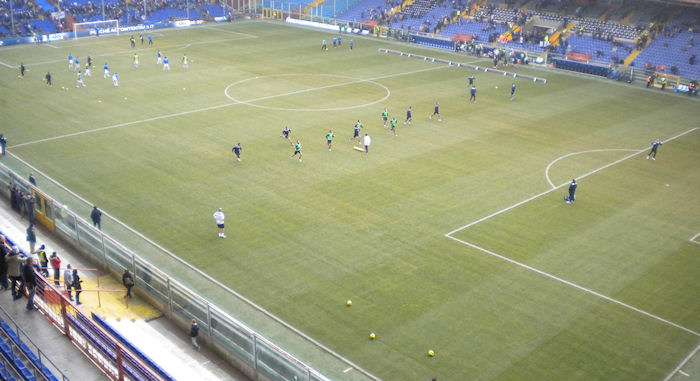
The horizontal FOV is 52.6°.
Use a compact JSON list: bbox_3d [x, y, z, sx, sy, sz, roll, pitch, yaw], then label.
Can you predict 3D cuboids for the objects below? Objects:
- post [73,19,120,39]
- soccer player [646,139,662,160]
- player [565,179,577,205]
[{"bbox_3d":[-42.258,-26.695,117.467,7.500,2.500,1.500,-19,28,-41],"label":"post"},{"bbox_3d":[26.207,-3.610,60.878,0.850,1.750,1.000,17,26,37],"label":"soccer player"},{"bbox_3d":[15.883,0.078,50.707,0.650,1.840,0.550,-11,24,-28],"label":"player"}]

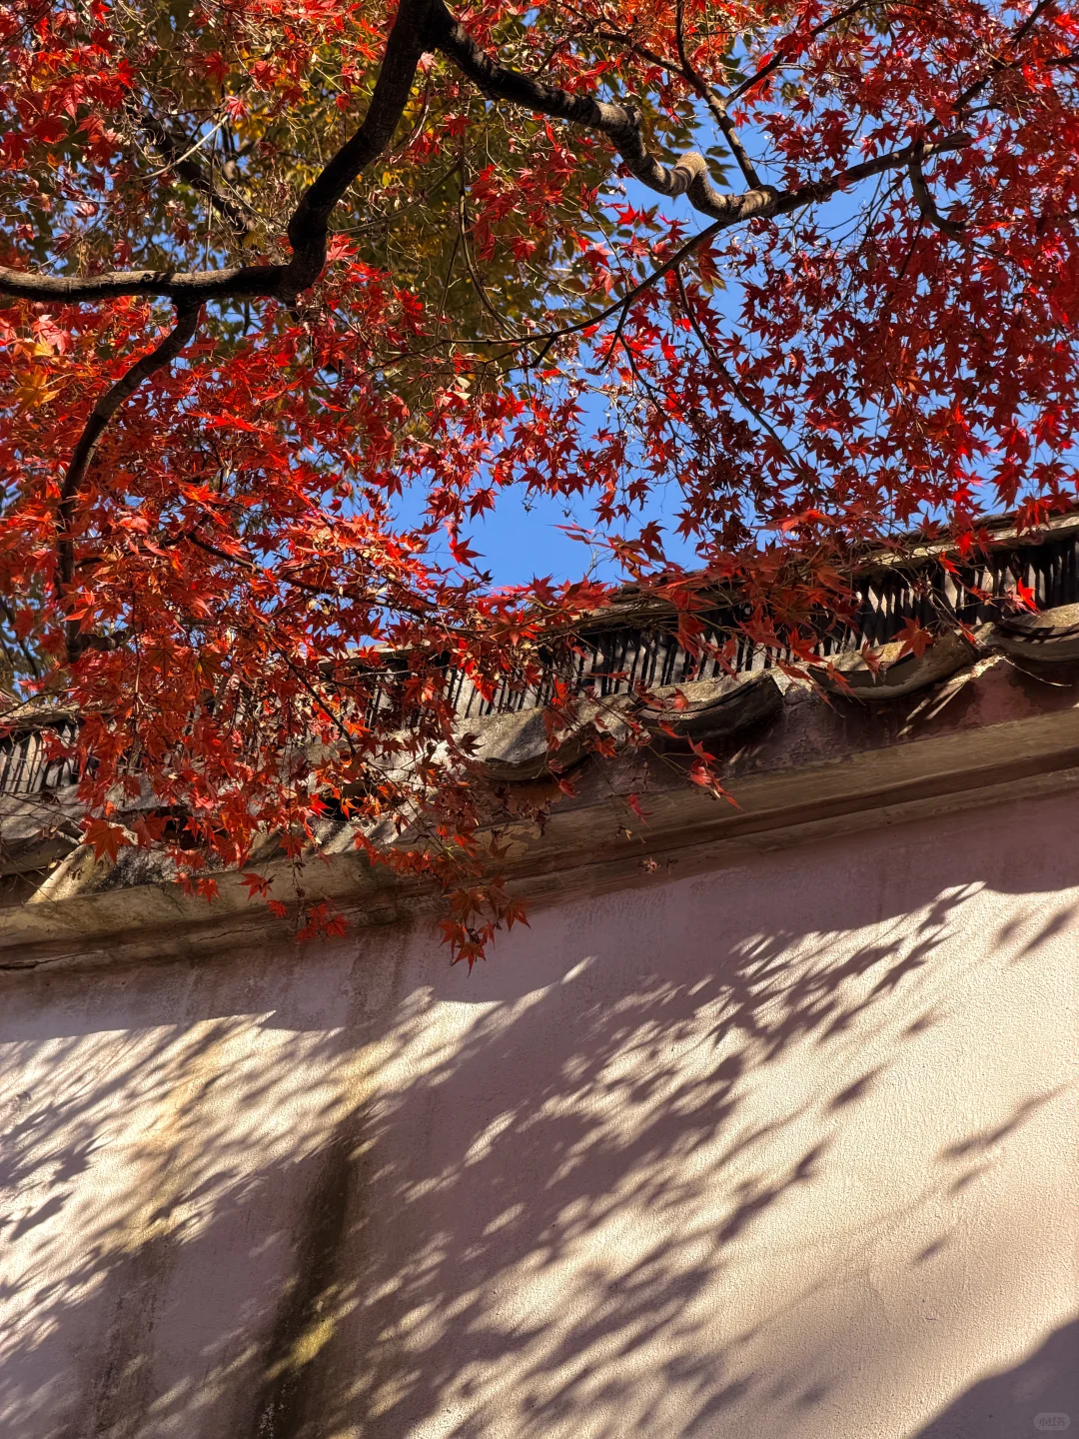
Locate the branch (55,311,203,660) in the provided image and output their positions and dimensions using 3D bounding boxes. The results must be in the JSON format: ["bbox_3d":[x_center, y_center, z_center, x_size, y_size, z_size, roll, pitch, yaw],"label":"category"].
[{"bbox_3d":[-0.529,-0.300,5.200,0.145,0.475,0.120,12,-22,-3],"label":"branch"}]

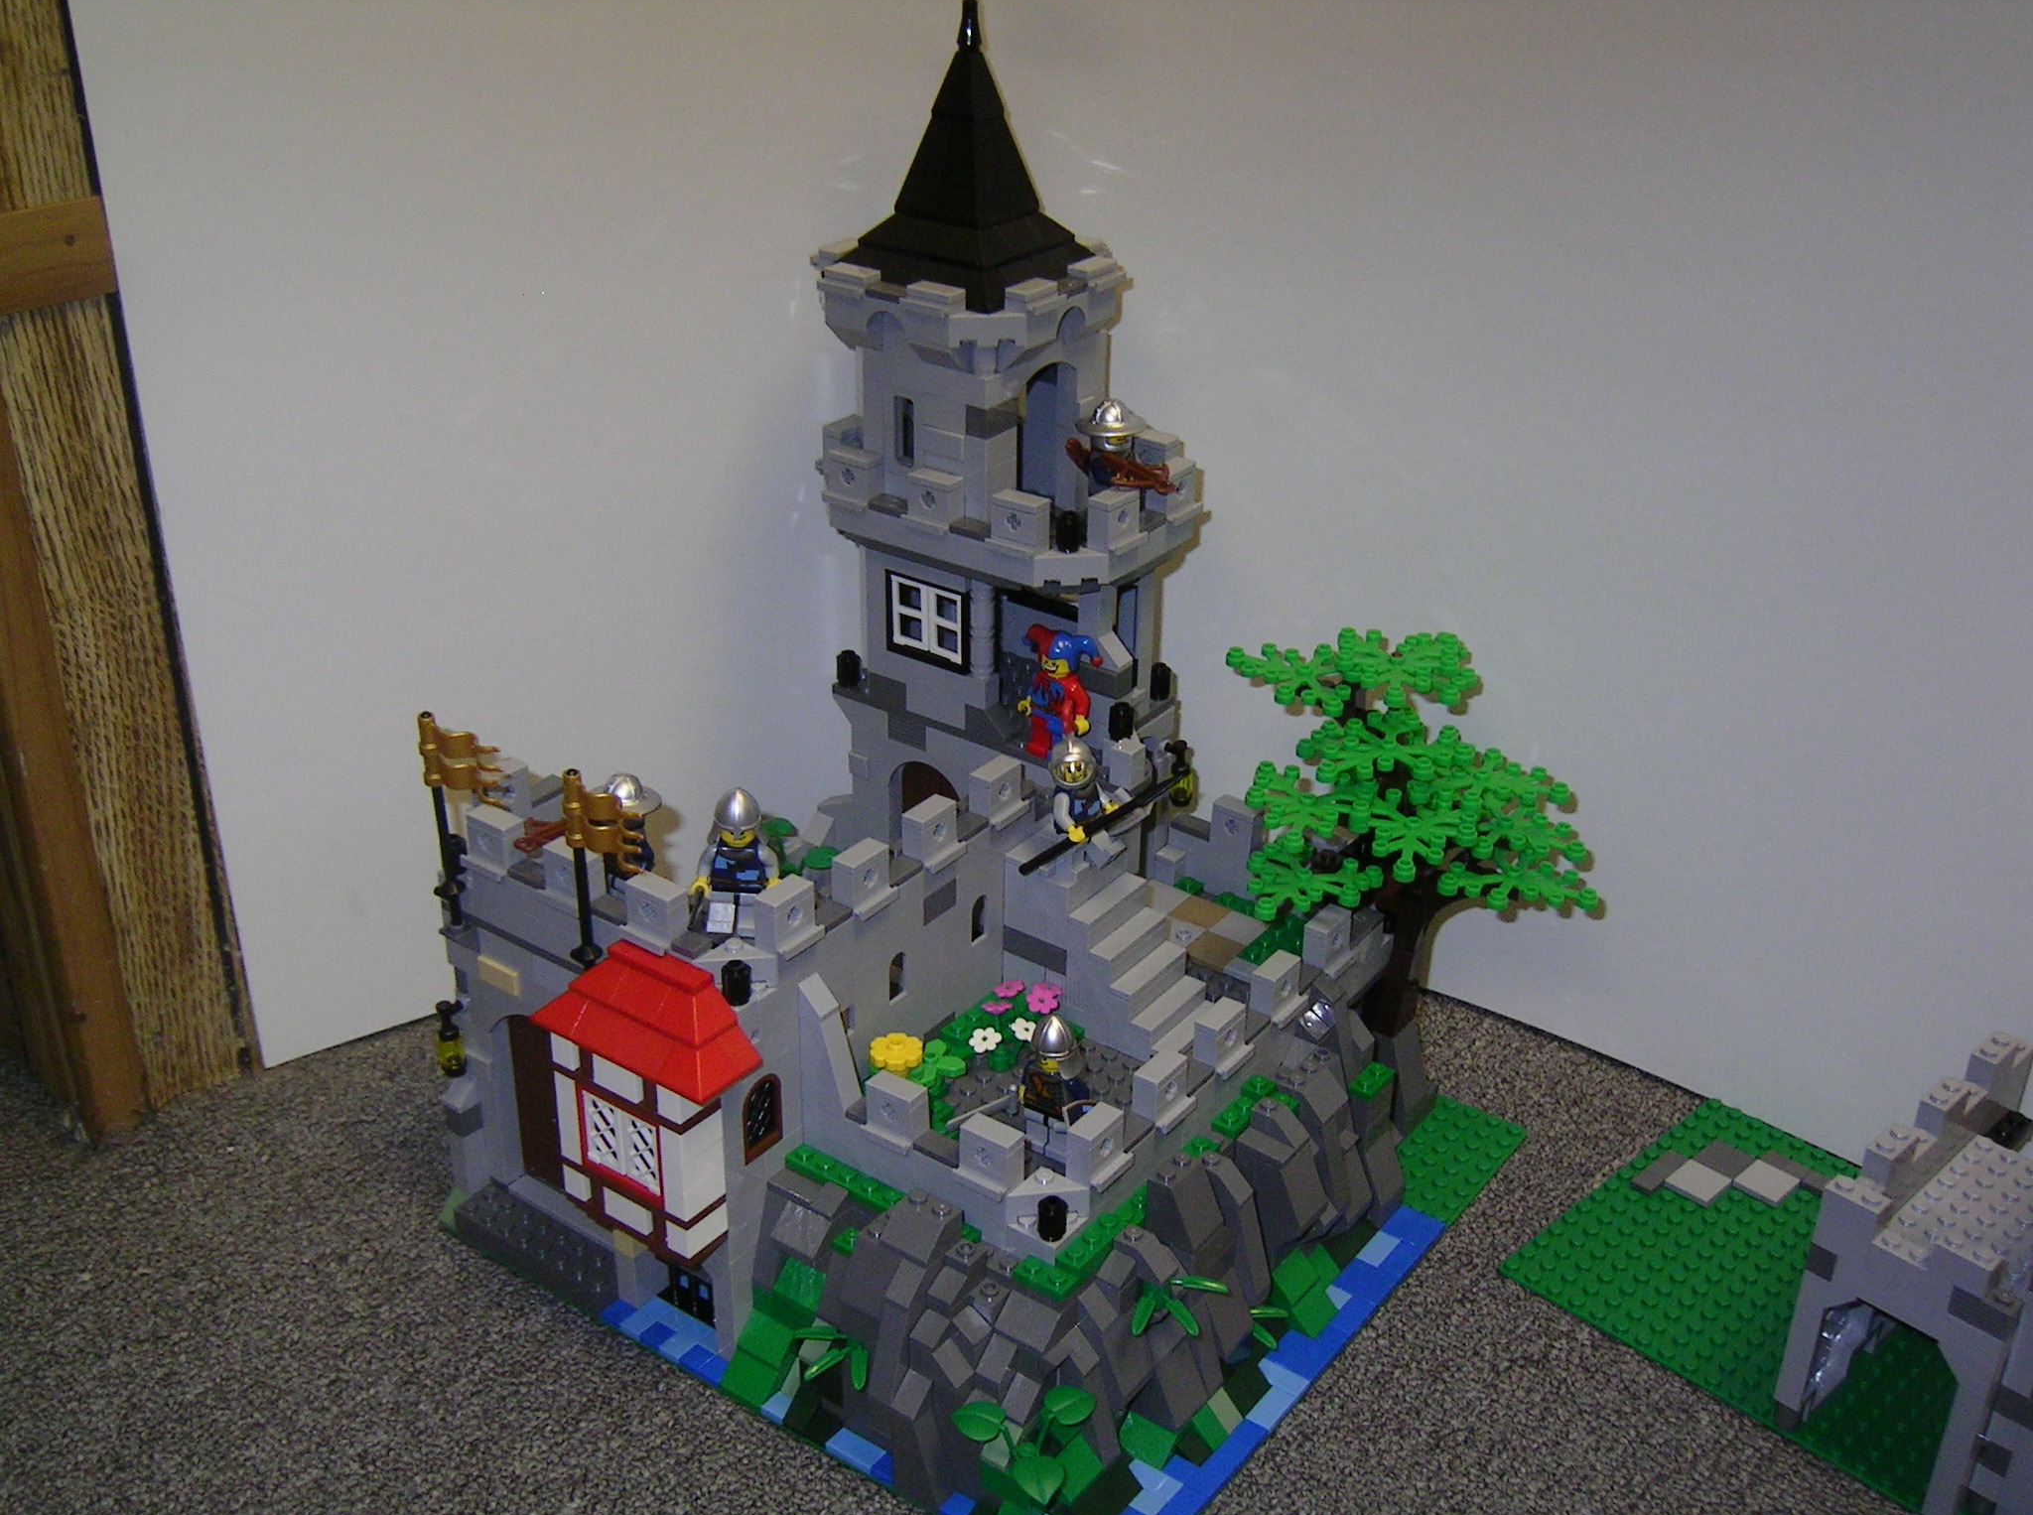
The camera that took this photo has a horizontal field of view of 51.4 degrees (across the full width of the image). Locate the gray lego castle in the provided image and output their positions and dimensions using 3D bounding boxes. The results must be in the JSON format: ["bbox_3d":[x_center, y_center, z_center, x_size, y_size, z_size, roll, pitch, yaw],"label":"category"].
[{"bbox_3d":[0.000,-0.022,0.618,0.256,0.360,0.256,19,31,32],"label":"gray lego castle"}]

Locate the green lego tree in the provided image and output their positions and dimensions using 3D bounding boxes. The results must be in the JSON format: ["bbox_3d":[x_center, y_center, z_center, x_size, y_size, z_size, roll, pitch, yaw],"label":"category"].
[{"bbox_3d":[0.127,0.031,0.699,0.122,0.138,0.085,19,31,32],"label":"green lego tree"}]

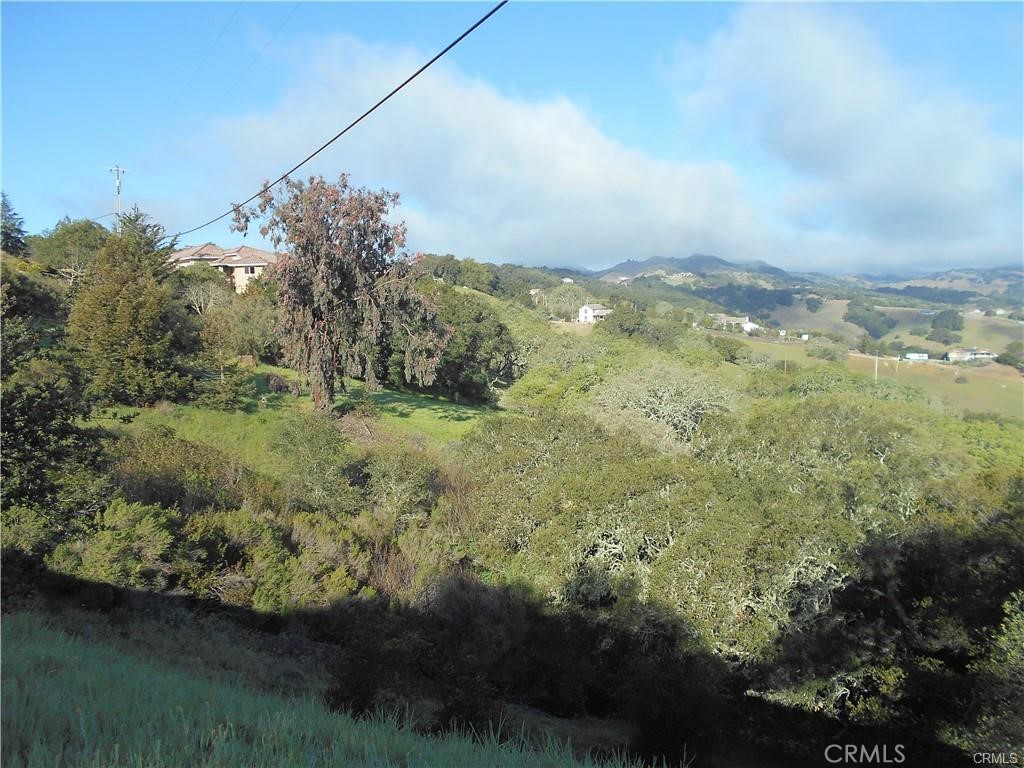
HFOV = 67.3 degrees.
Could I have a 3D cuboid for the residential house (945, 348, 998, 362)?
[{"bbox_3d":[253.088,-15.749,425.000,27.000,6.900,13.000,3,6,30],"label":"residential house"}]

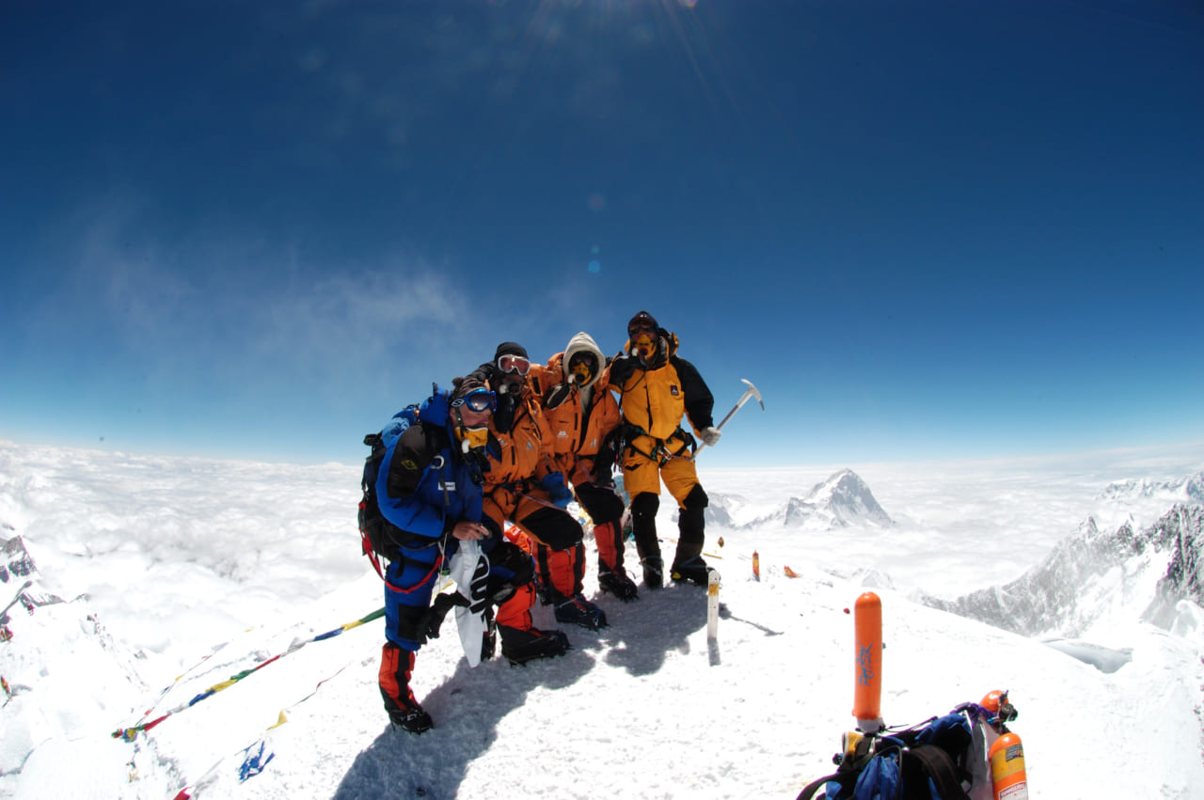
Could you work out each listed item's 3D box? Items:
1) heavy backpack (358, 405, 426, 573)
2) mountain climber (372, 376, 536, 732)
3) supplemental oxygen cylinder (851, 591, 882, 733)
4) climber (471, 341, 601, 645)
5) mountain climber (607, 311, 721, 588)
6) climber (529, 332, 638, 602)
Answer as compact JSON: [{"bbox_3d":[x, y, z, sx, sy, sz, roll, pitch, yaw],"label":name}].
[{"bbox_3d":[-0.994,0.438,2.480,0.280,0.700,0.340,14,2,39],"label":"heavy backpack"},{"bbox_3d":[-0.680,0.700,2.360,0.760,1.620,0.660,-4,-7,38],"label":"mountain climber"},{"bbox_3d":[1.060,1.044,2.000,0.106,0.550,0.106,0,-6,17],"label":"supplemental oxygen cylinder"},{"bbox_3d":[-0.363,0.485,2.780,0.660,1.640,0.660,2,-6,-23],"label":"climber"},{"bbox_3d":[0.390,0.308,3.220,0.720,1.770,0.500,-1,-6,7],"label":"mountain climber"},{"bbox_3d":[-0.101,0.387,3.080,0.620,1.660,0.580,1,-6,-12],"label":"climber"}]

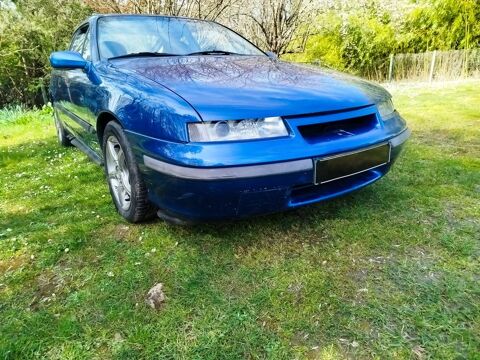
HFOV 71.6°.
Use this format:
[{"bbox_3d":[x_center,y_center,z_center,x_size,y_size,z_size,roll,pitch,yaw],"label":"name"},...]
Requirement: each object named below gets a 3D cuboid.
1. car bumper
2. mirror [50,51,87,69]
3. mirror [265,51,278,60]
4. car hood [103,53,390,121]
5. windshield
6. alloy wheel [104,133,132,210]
[{"bbox_3d":[0.372,-0.109,1.724,1.670,0.360,0.570,-14,22,-32],"label":"car bumper"},{"bbox_3d":[-1.094,-0.782,2.154,0.210,0.110,0.130,-14,22,-32],"label":"mirror"},{"bbox_3d":[0.297,-1.119,3.051,0.210,0.110,0.130,-14,22,-32],"label":"mirror"},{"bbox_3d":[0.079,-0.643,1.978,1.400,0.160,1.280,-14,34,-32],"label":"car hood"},{"bbox_3d":[-0.452,-1.137,2.616,1.380,0.130,0.820,-14,48,-32],"label":"windshield"},{"bbox_3d":[-0.596,-0.045,1.875,0.180,0.430,0.430,-14,22,-32],"label":"alloy wheel"}]

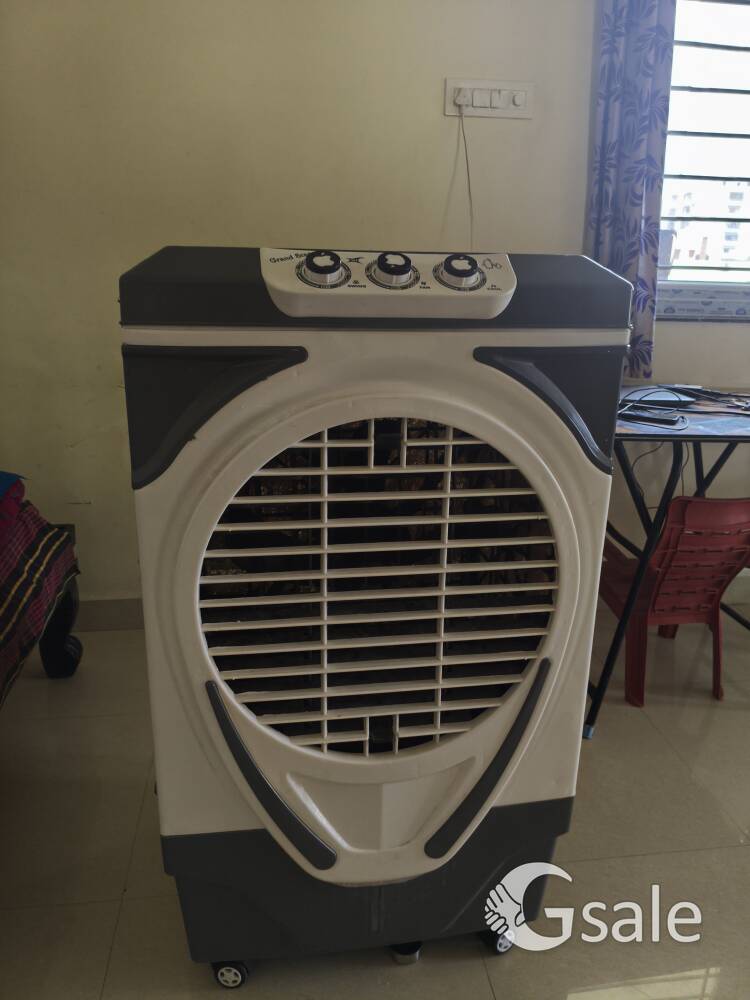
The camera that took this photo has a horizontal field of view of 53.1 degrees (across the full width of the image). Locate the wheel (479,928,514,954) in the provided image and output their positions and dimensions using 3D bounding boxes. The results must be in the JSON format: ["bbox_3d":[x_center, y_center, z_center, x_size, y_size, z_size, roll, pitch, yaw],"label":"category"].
[{"bbox_3d":[0.204,0.706,1.230,0.046,0.046,0.042,-9,19,-29],"label":"wheel"}]

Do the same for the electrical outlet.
[{"bbox_3d":[0.301,-1.054,1.973,0.236,0.090,0.020,-1,17,-8],"label":"electrical outlet"}]

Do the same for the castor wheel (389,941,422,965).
[{"bbox_3d":[0.049,0.714,1.210,0.045,0.044,0.042,3,17,6],"label":"castor wheel"}]

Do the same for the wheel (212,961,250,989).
[{"bbox_3d":[-0.221,0.720,1.164,0.048,0.046,0.042,3,17,5],"label":"wheel"}]

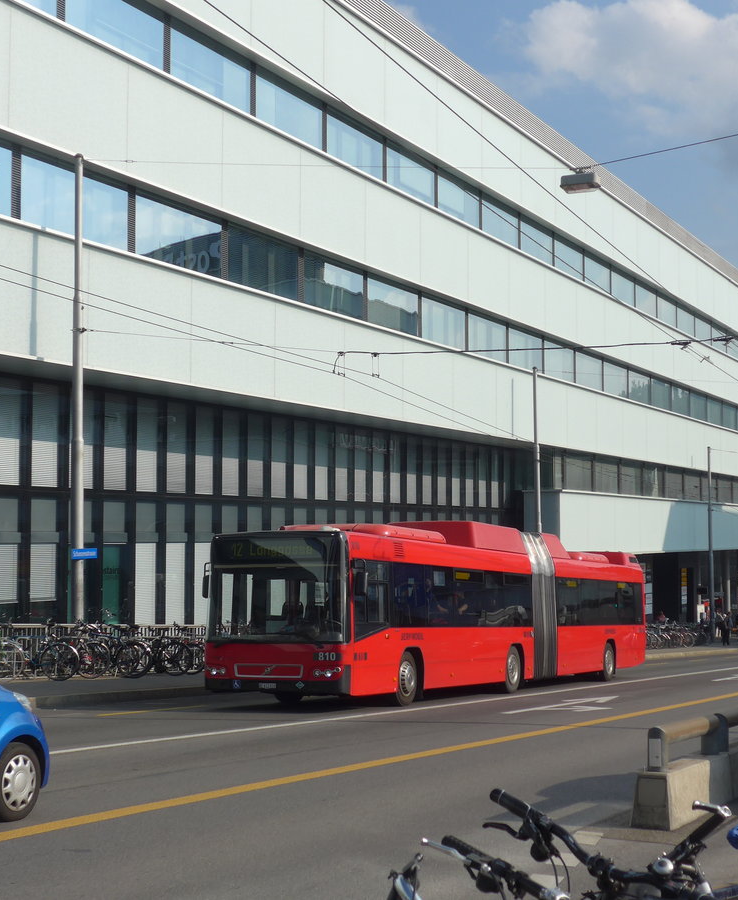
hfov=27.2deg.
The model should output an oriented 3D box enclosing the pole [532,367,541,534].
[{"bbox_3d":[6.367,2.300,57.303,0.260,10.850,0.260,-2,-4,25],"label":"pole"}]

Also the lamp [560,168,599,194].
[{"bbox_3d":[3.702,-4.718,26.700,0.660,0.360,0.380,-1,-4,25],"label":"lamp"}]

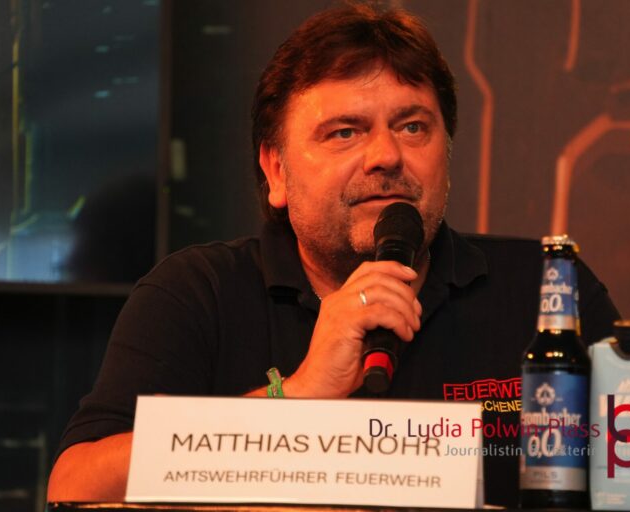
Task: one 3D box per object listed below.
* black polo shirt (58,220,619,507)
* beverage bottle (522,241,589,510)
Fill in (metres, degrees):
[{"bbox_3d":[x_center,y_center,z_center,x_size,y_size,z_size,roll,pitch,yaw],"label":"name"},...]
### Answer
[{"bbox_3d":[0.018,0.260,5.030,0.535,0.580,0.350,2,-3,-7],"label":"black polo shirt"},{"bbox_3d":[0.210,0.102,4.545,0.061,0.238,0.061,1,-3,0],"label":"beverage bottle"}]

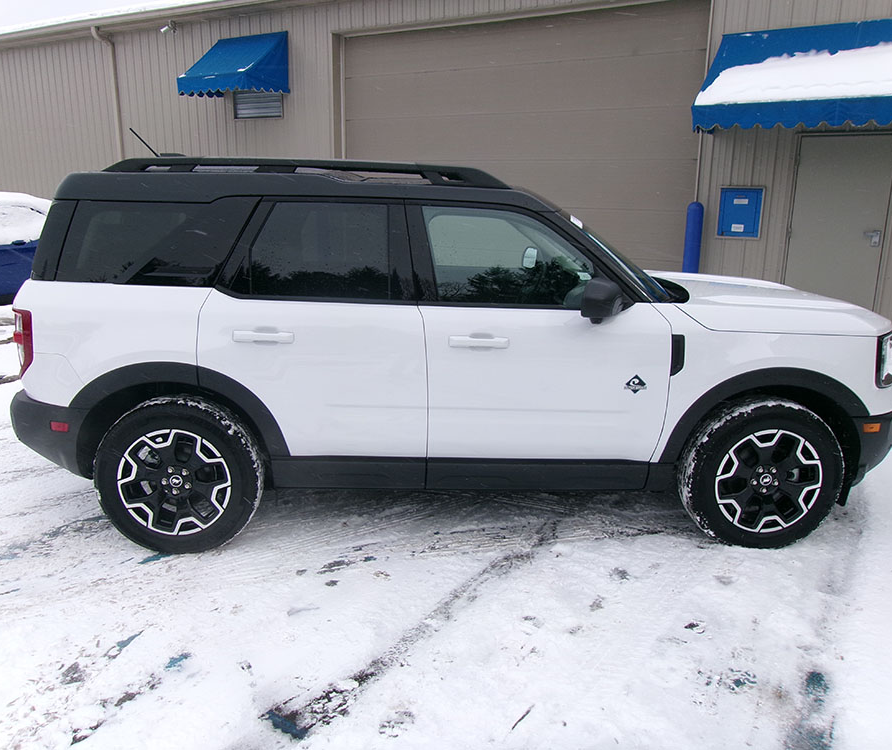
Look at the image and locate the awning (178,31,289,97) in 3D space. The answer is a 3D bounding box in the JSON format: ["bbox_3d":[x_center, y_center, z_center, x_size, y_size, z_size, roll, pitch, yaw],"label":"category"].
[{"bbox_3d":[-3.336,-4.868,12.172,1.530,0.920,0.920,9,17,31],"label":"awning"}]

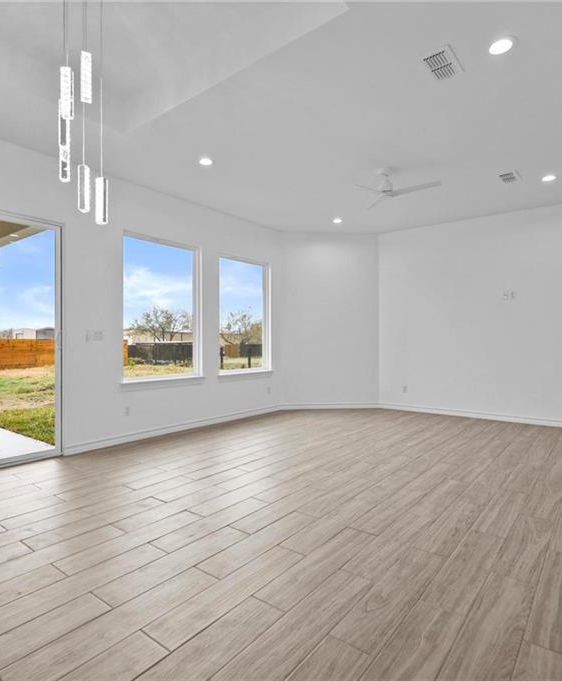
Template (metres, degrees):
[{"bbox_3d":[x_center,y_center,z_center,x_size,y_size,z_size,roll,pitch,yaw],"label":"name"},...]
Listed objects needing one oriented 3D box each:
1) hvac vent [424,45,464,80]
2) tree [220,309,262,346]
[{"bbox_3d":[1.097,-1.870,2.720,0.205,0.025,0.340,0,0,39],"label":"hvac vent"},{"bbox_3d":[-4.350,-0.750,41.000,4.900,5.100,4.700,0,0,0],"label":"tree"}]

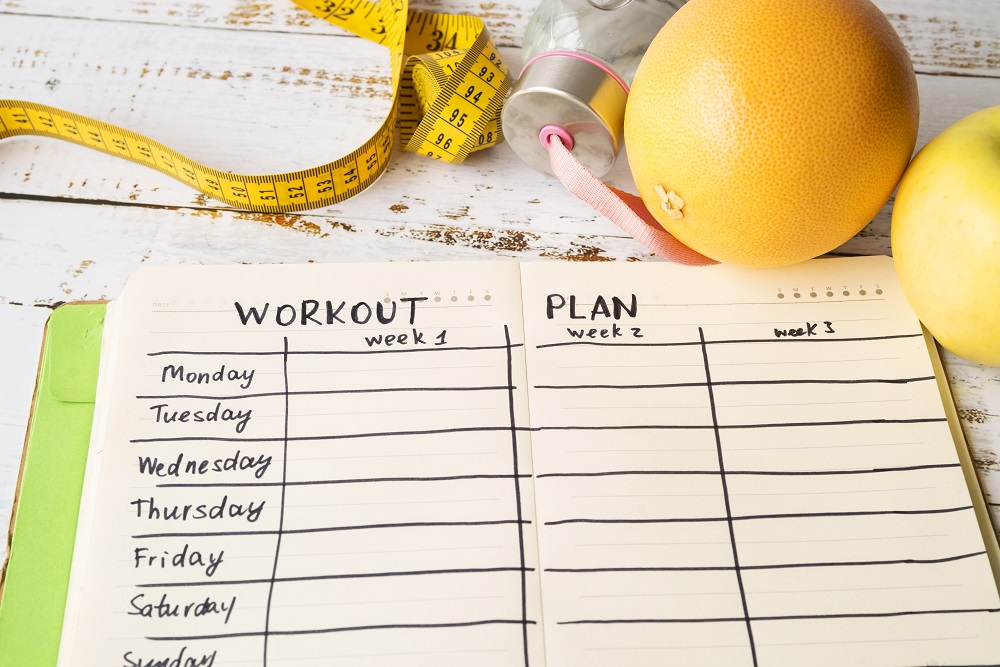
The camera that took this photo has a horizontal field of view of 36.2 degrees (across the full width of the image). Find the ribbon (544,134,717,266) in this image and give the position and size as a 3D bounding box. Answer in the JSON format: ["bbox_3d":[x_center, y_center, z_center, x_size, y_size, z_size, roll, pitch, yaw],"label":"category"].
[{"bbox_3d":[0.050,-0.043,0.504,0.087,0.026,0.028,30,56,22],"label":"ribbon"}]

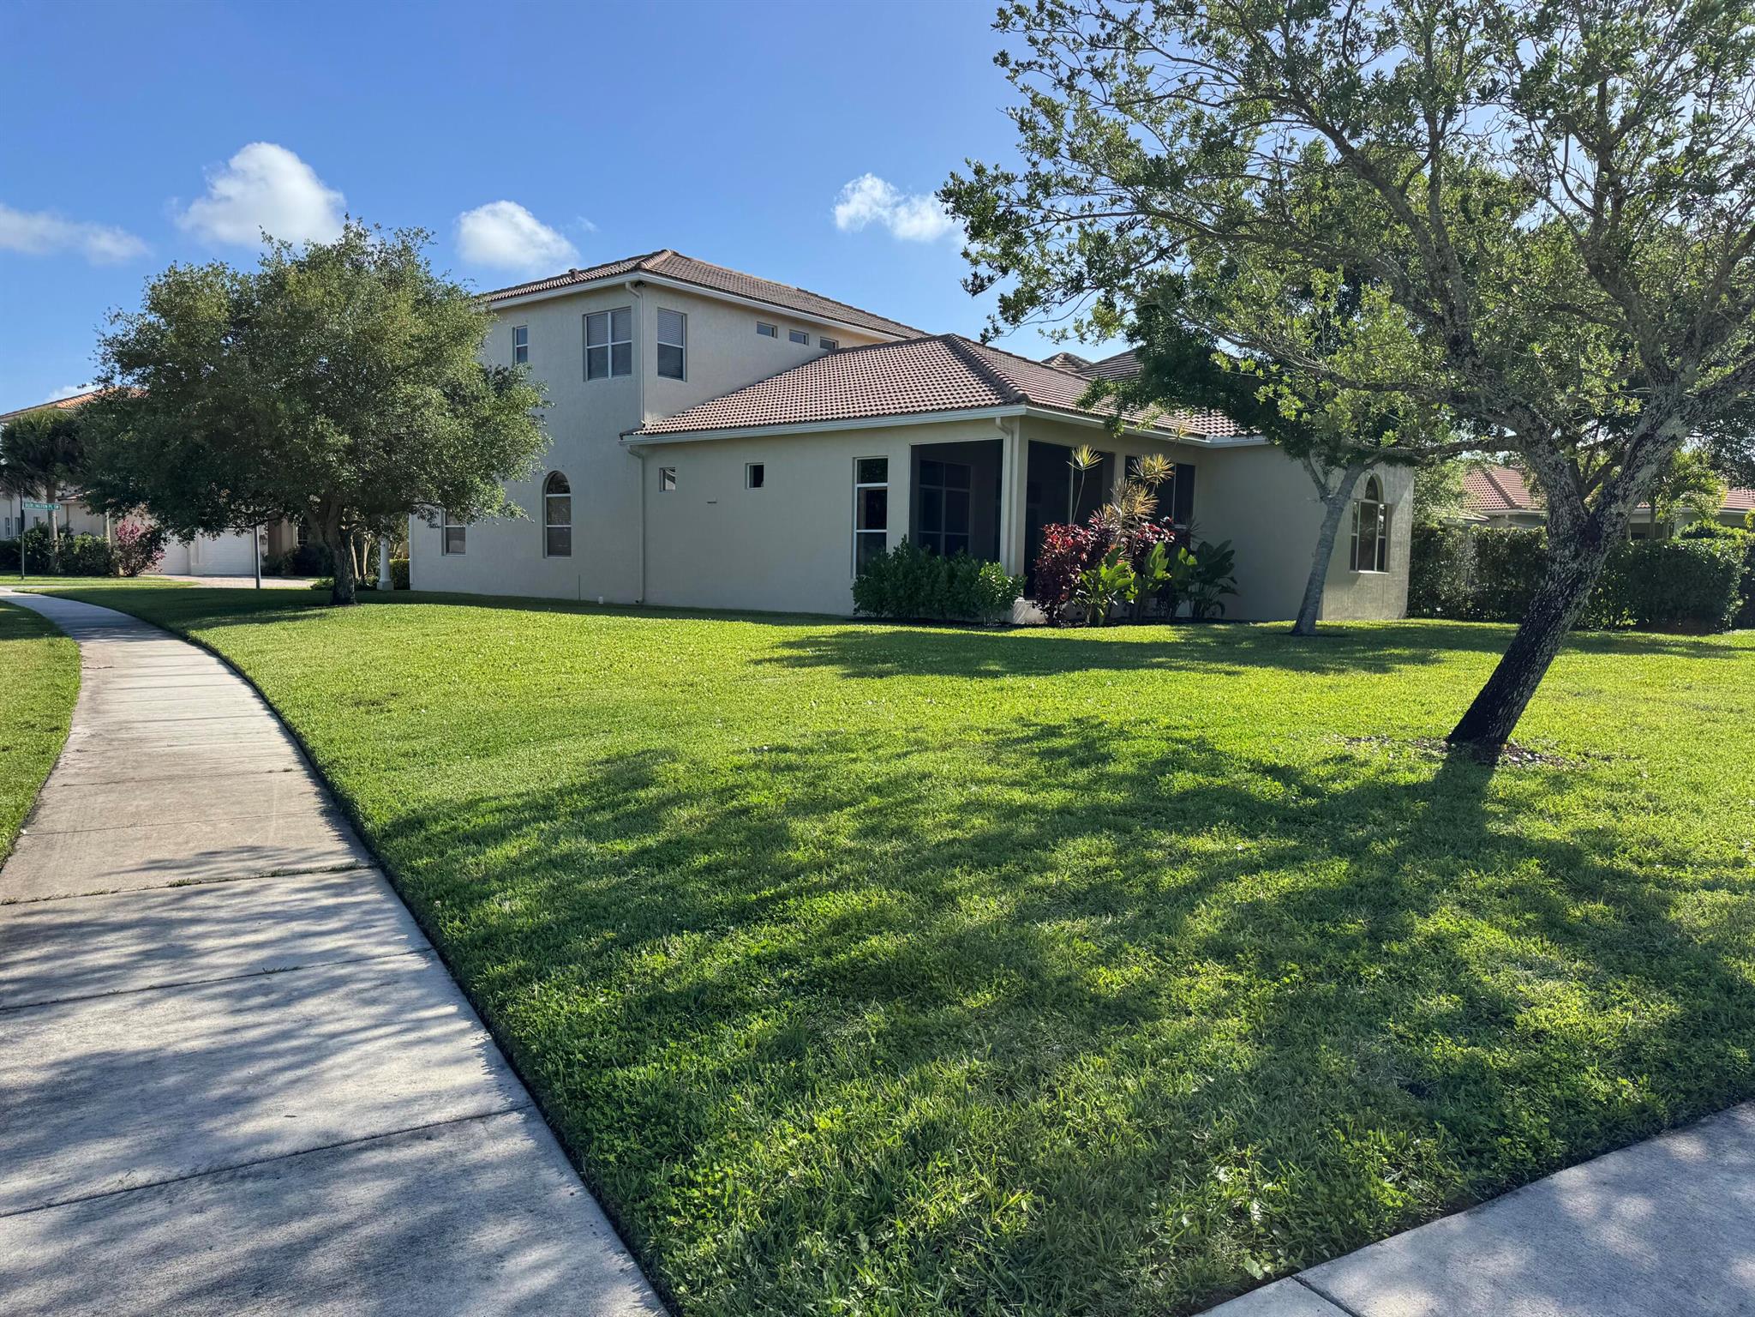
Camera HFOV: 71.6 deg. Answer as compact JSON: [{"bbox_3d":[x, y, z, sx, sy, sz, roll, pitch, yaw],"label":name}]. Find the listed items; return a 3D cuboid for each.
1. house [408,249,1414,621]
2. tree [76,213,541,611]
[{"bbox_3d":[-0.103,-6.587,31.867,24.054,10.317,14.307,5,6,39],"label":"house"},{"bbox_3d":[-12.011,-5.229,26.000,9.675,8.063,9.280,1,5,0],"label":"tree"}]

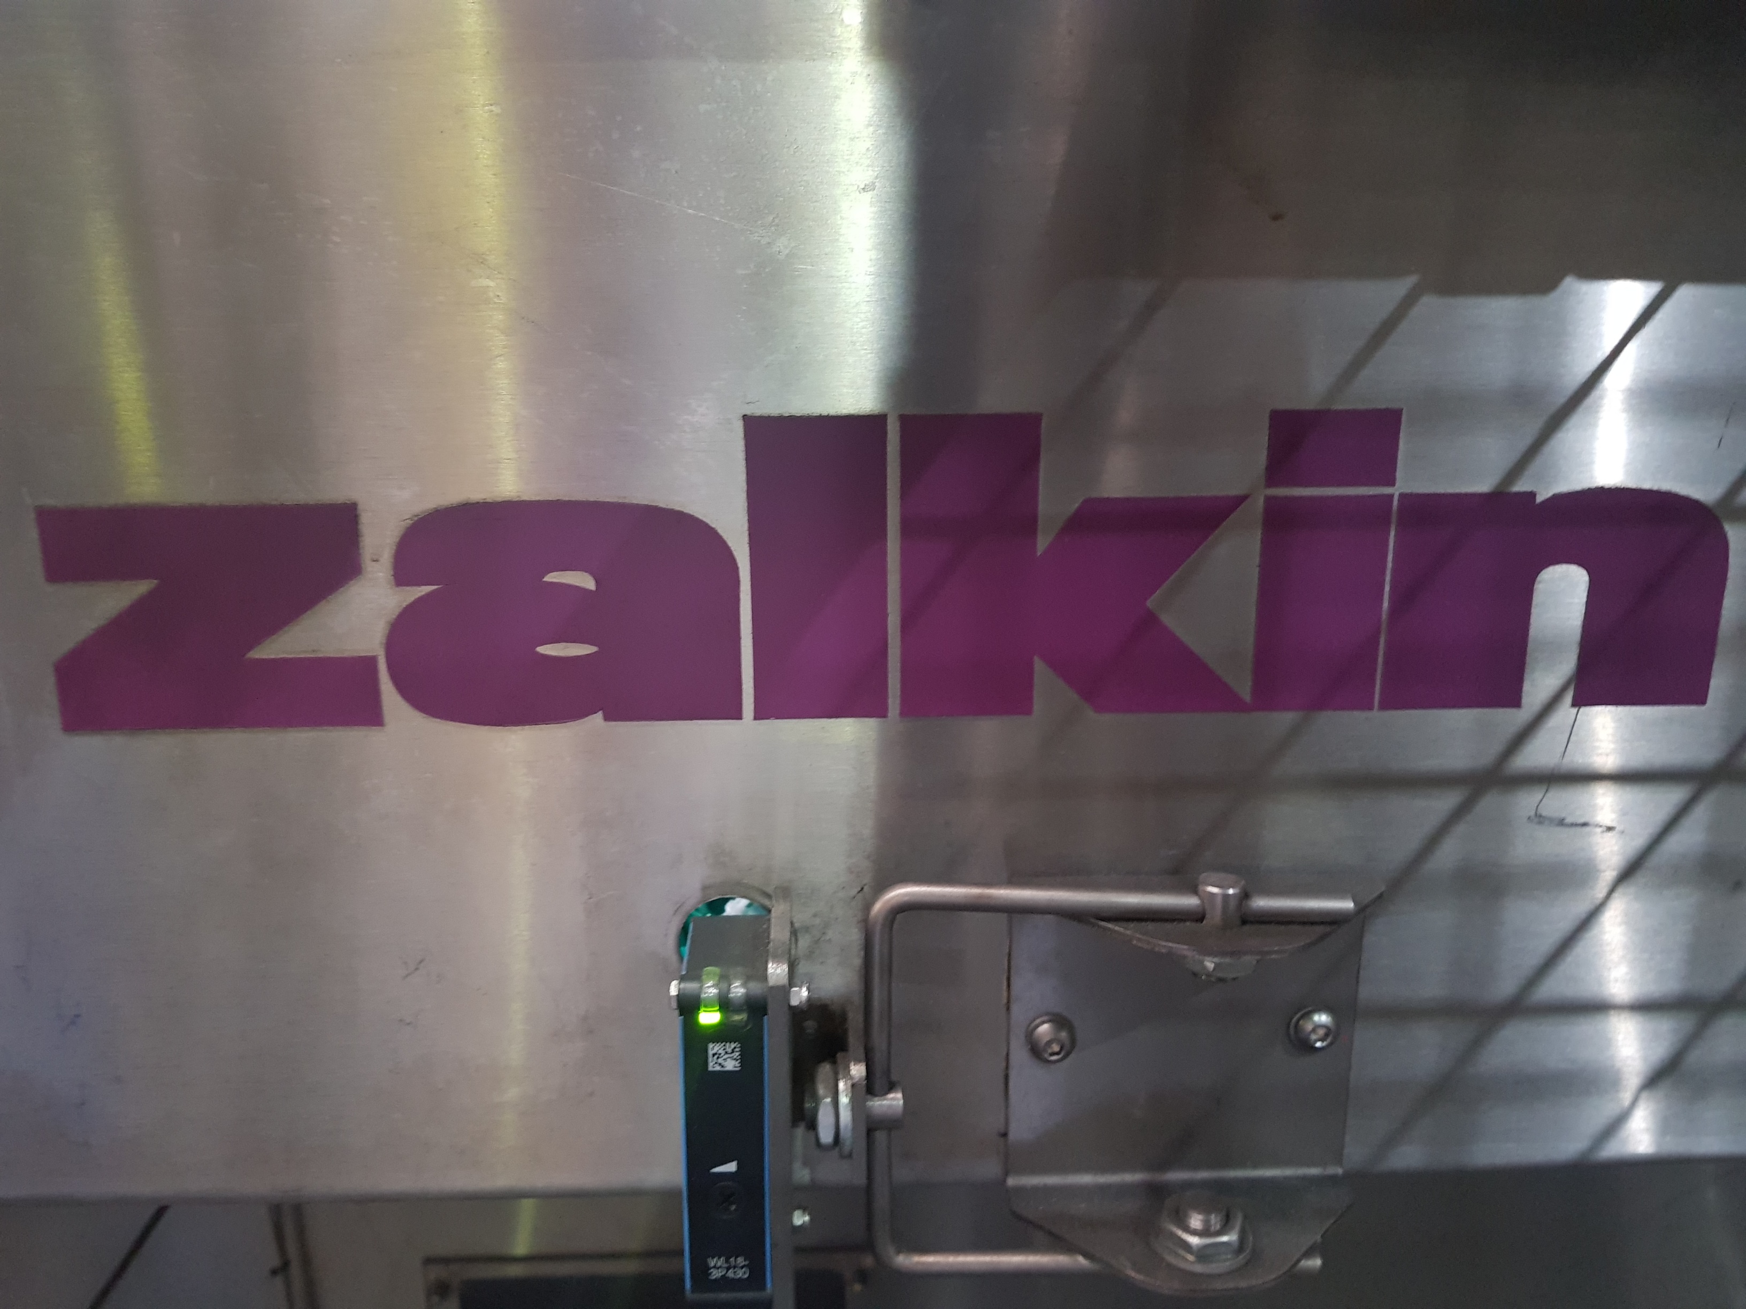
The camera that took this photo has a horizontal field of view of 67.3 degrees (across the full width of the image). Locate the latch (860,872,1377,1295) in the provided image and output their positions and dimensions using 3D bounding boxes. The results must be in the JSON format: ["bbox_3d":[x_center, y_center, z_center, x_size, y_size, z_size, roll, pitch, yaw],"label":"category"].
[{"bbox_3d":[0.052,0.085,0.266,0.107,0.090,0.037,-1,13,-1],"label":"latch"}]

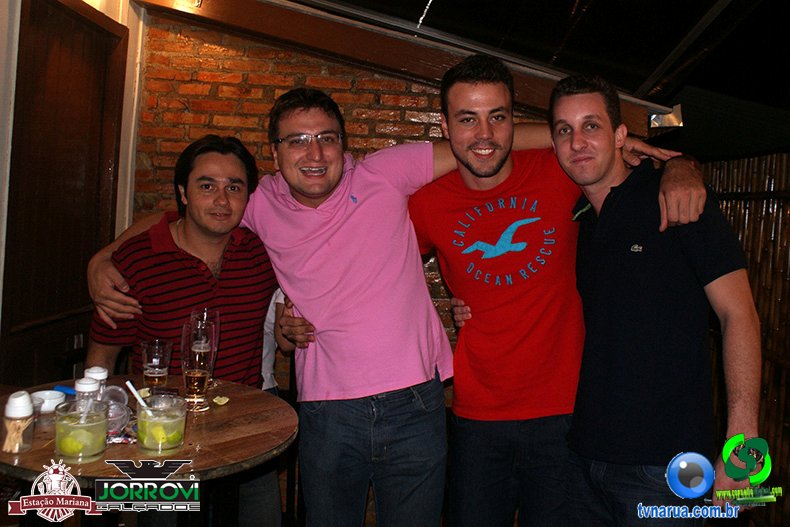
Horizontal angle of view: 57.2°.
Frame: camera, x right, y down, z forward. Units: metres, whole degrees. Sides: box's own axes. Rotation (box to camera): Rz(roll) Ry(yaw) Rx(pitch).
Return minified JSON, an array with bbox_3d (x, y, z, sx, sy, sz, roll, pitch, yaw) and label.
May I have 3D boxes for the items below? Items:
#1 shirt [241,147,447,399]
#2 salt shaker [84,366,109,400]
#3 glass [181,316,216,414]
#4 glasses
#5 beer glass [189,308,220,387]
[{"bbox_3d":[-0.110,0.016,1.680,0.490,0.570,0.280,-7,2,7],"label":"shirt"},{"bbox_3d":[-0.577,0.245,1.400,0.046,0.088,0.046,5,3,0],"label":"salt shaker"},{"bbox_3d":[-0.405,0.213,1.495,0.069,0.179,0.069,5,3,0],"label":"glass"},{"bbox_3d":[-0.191,-0.270,1.575,0.143,0.040,0.130,-4,4,-14],"label":"glasses"},{"bbox_3d":[-0.440,0.200,1.680,0.069,0.179,0.069,5,3,0],"label":"beer glass"}]

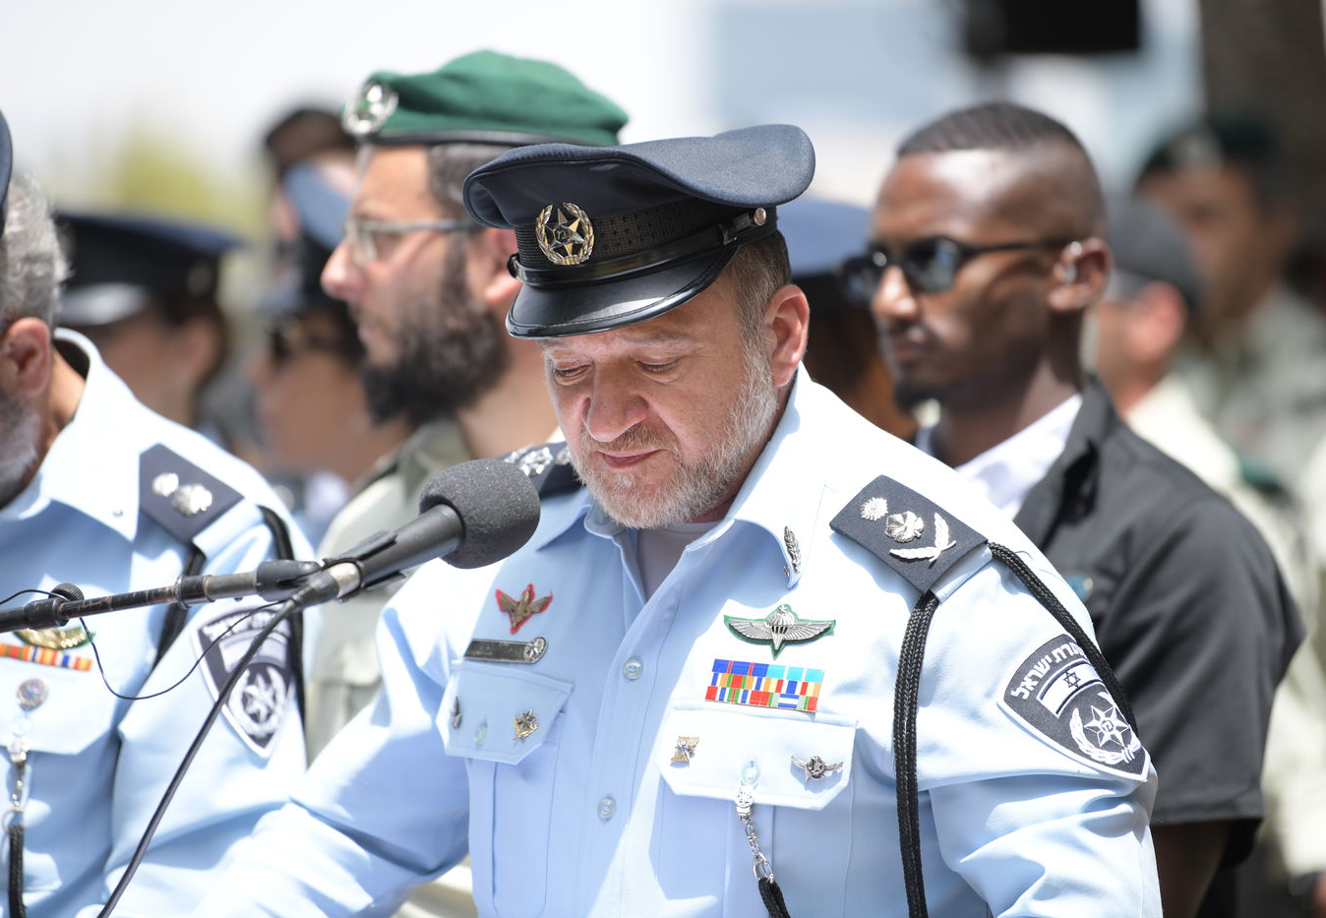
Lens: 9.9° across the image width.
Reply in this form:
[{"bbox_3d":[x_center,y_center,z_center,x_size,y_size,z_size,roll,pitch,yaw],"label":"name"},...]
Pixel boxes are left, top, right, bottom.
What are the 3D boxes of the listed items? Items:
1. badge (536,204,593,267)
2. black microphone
[{"bbox_3d":[-0.063,-0.146,4.980,0.043,0.042,0.010,-12,3,35],"label":"badge"},{"bbox_3d":[-0.156,0.053,4.880,0.195,0.067,0.067,-26,16,-37],"label":"black microphone"}]

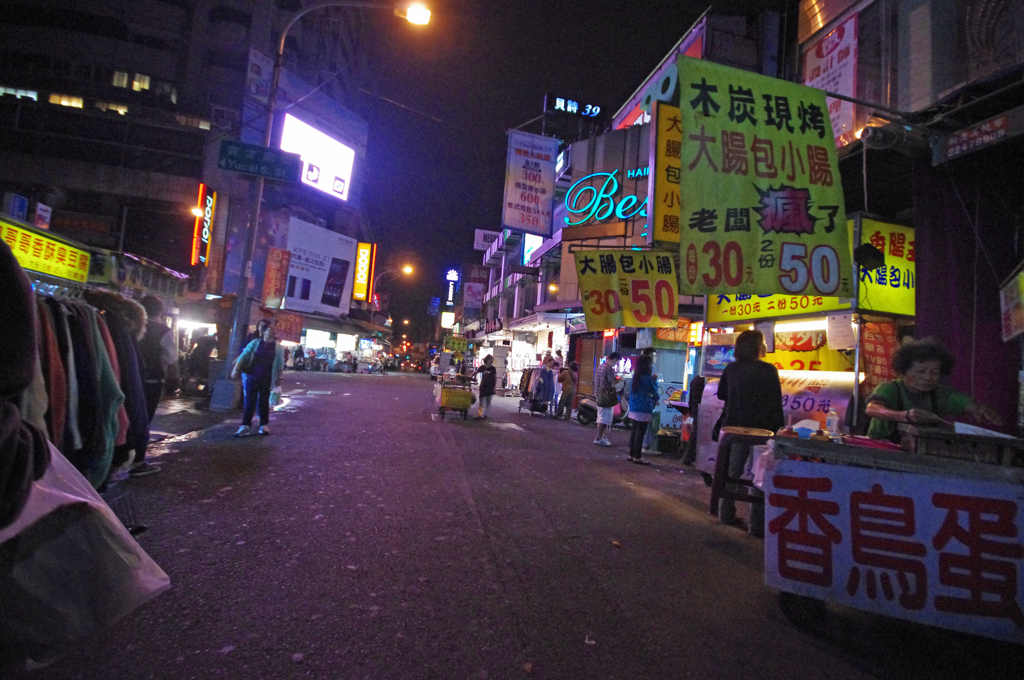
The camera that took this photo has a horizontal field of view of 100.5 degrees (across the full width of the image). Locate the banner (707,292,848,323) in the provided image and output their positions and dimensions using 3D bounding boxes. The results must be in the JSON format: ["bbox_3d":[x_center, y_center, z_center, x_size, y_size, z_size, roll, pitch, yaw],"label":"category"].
[{"bbox_3d":[2.668,-0.605,4.425,0.090,0.740,1.680,6,-4,-18],"label":"banner"}]

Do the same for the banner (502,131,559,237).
[{"bbox_3d":[0.532,-4.613,12.600,1.500,2.900,0.060,6,-4,-14],"label":"banner"}]

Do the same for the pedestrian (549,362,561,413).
[{"bbox_3d":[1.281,1.450,12.613,0.420,1.530,0.320,5,-4,-6],"label":"pedestrian"}]

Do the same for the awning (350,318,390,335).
[{"bbox_3d":[-10.726,-0.985,32.300,1.400,0.950,3.100,1,-5,38],"label":"awning"}]

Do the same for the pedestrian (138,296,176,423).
[{"bbox_3d":[-3.384,0.418,4.000,0.520,1.660,0.380,2,-4,34],"label":"pedestrian"}]

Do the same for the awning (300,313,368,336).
[{"bbox_3d":[-12.205,-0.997,29.300,1.300,1.050,4.700,1,-5,38],"label":"awning"}]

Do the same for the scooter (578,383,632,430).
[{"bbox_3d":[2.286,1.520,10.200,1.720,1.100,0.680,3,-4,21],"label":"scooter"}]

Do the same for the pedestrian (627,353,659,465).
[{"bbox_3d":[1.962,1.019,6.395,0.370,1.600,0.450,7,-5,-37],"label":"pedestrian"}]

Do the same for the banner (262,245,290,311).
[{"bbox_3d":[-8.843,-2.309,16.000,0.880,2.250,0.060,6,-4,-16],"label":"banner"}]

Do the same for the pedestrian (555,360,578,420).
[{"bbox_3d":[1.513,1.392,11.852,0.520,1.570,0.420,7,-5,-37],"label":"pedestrian"}]

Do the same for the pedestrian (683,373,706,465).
[{"bbox_3d":[2.830,1.075,6.500,0.380,1.660,0.500,4,-4,12],"label":"pedestrian"}]

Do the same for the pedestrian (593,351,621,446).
[{"bbox_3d":[1.768,1.065,7.866,0.450,1.690,0.460,6,-4,-21],"label":"pedestrian"}]

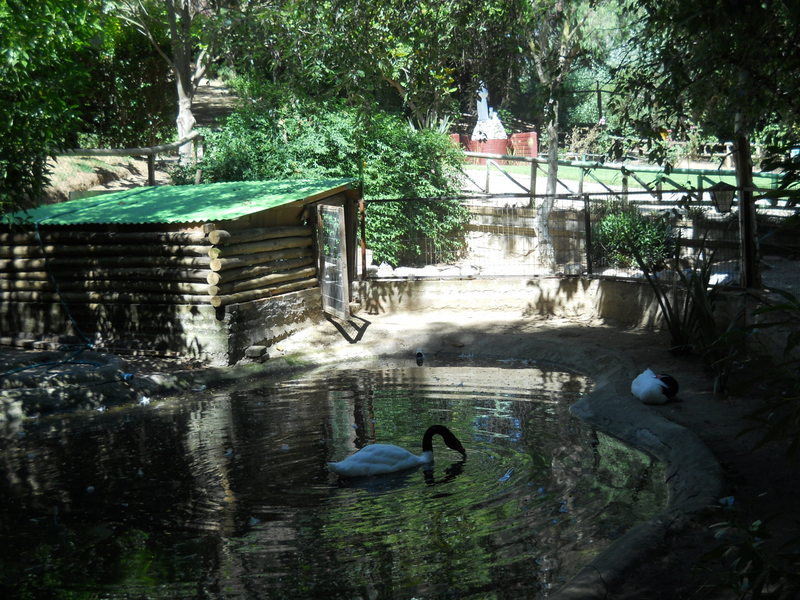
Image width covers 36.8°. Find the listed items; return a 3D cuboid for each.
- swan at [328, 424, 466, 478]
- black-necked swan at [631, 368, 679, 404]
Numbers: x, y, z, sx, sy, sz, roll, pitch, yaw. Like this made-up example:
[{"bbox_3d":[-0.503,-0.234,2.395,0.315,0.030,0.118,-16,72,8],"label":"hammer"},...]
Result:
[{"bbox_3d":[-0.010,0.821,6.550,0.790,0.220,0.280,-3,5,-28],"label":"swan"},{"bbox_3d":[1.775,0.581,8.380,0.290,0.230,0.440,-4,5,-40],"label":"black-necked swan"}]

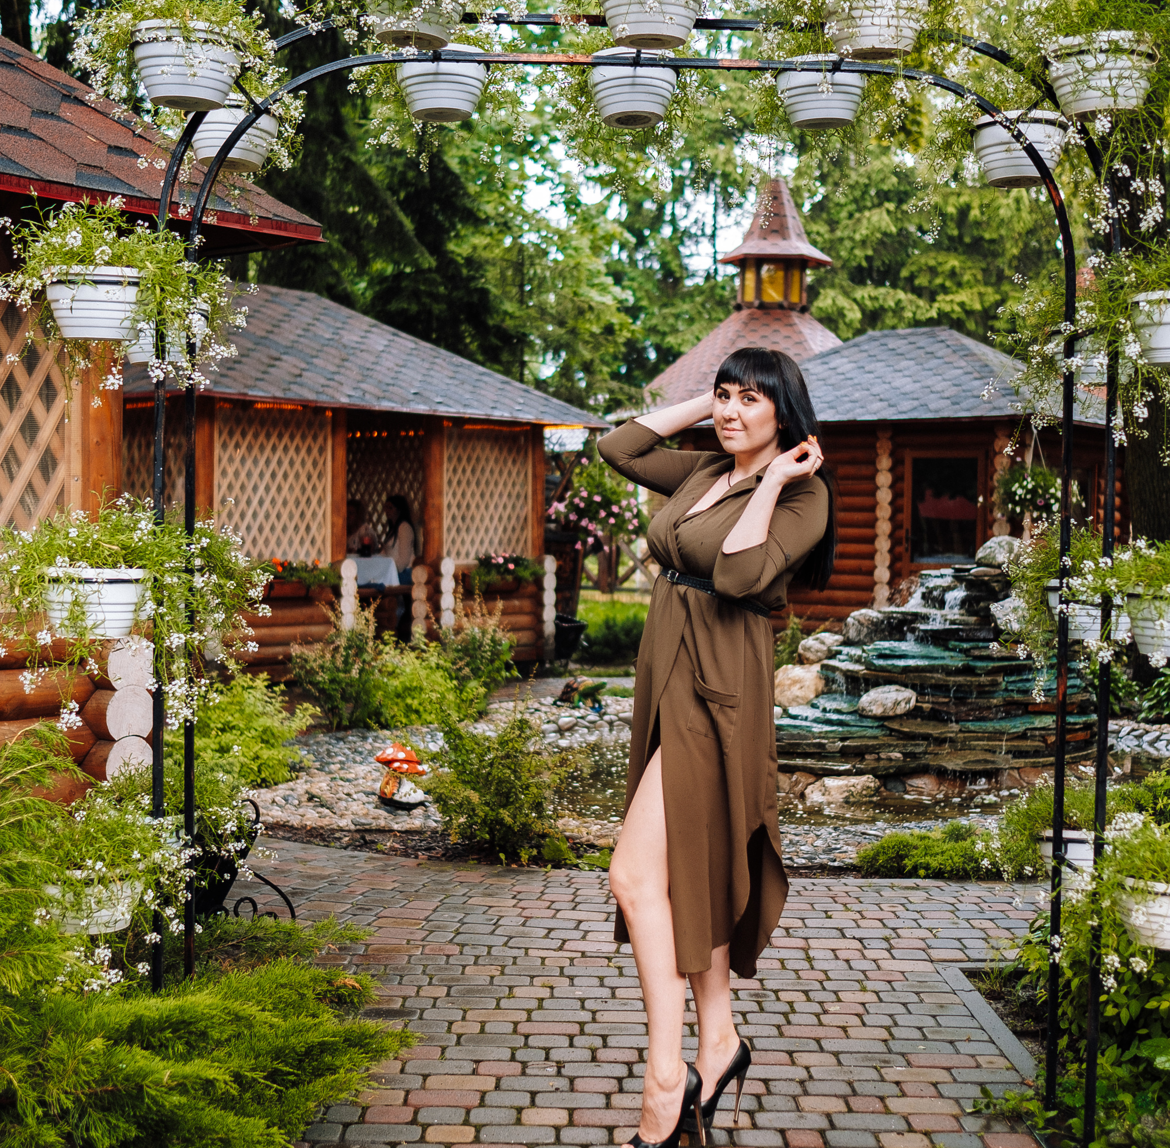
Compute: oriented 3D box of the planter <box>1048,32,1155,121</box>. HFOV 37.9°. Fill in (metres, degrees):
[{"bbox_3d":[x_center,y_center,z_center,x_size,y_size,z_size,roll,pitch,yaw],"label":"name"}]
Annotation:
[{"bbox_3d":[1.063,-1.020,3.515,0.217,0.137,0.217,1,1,1],"label":"planter"}]

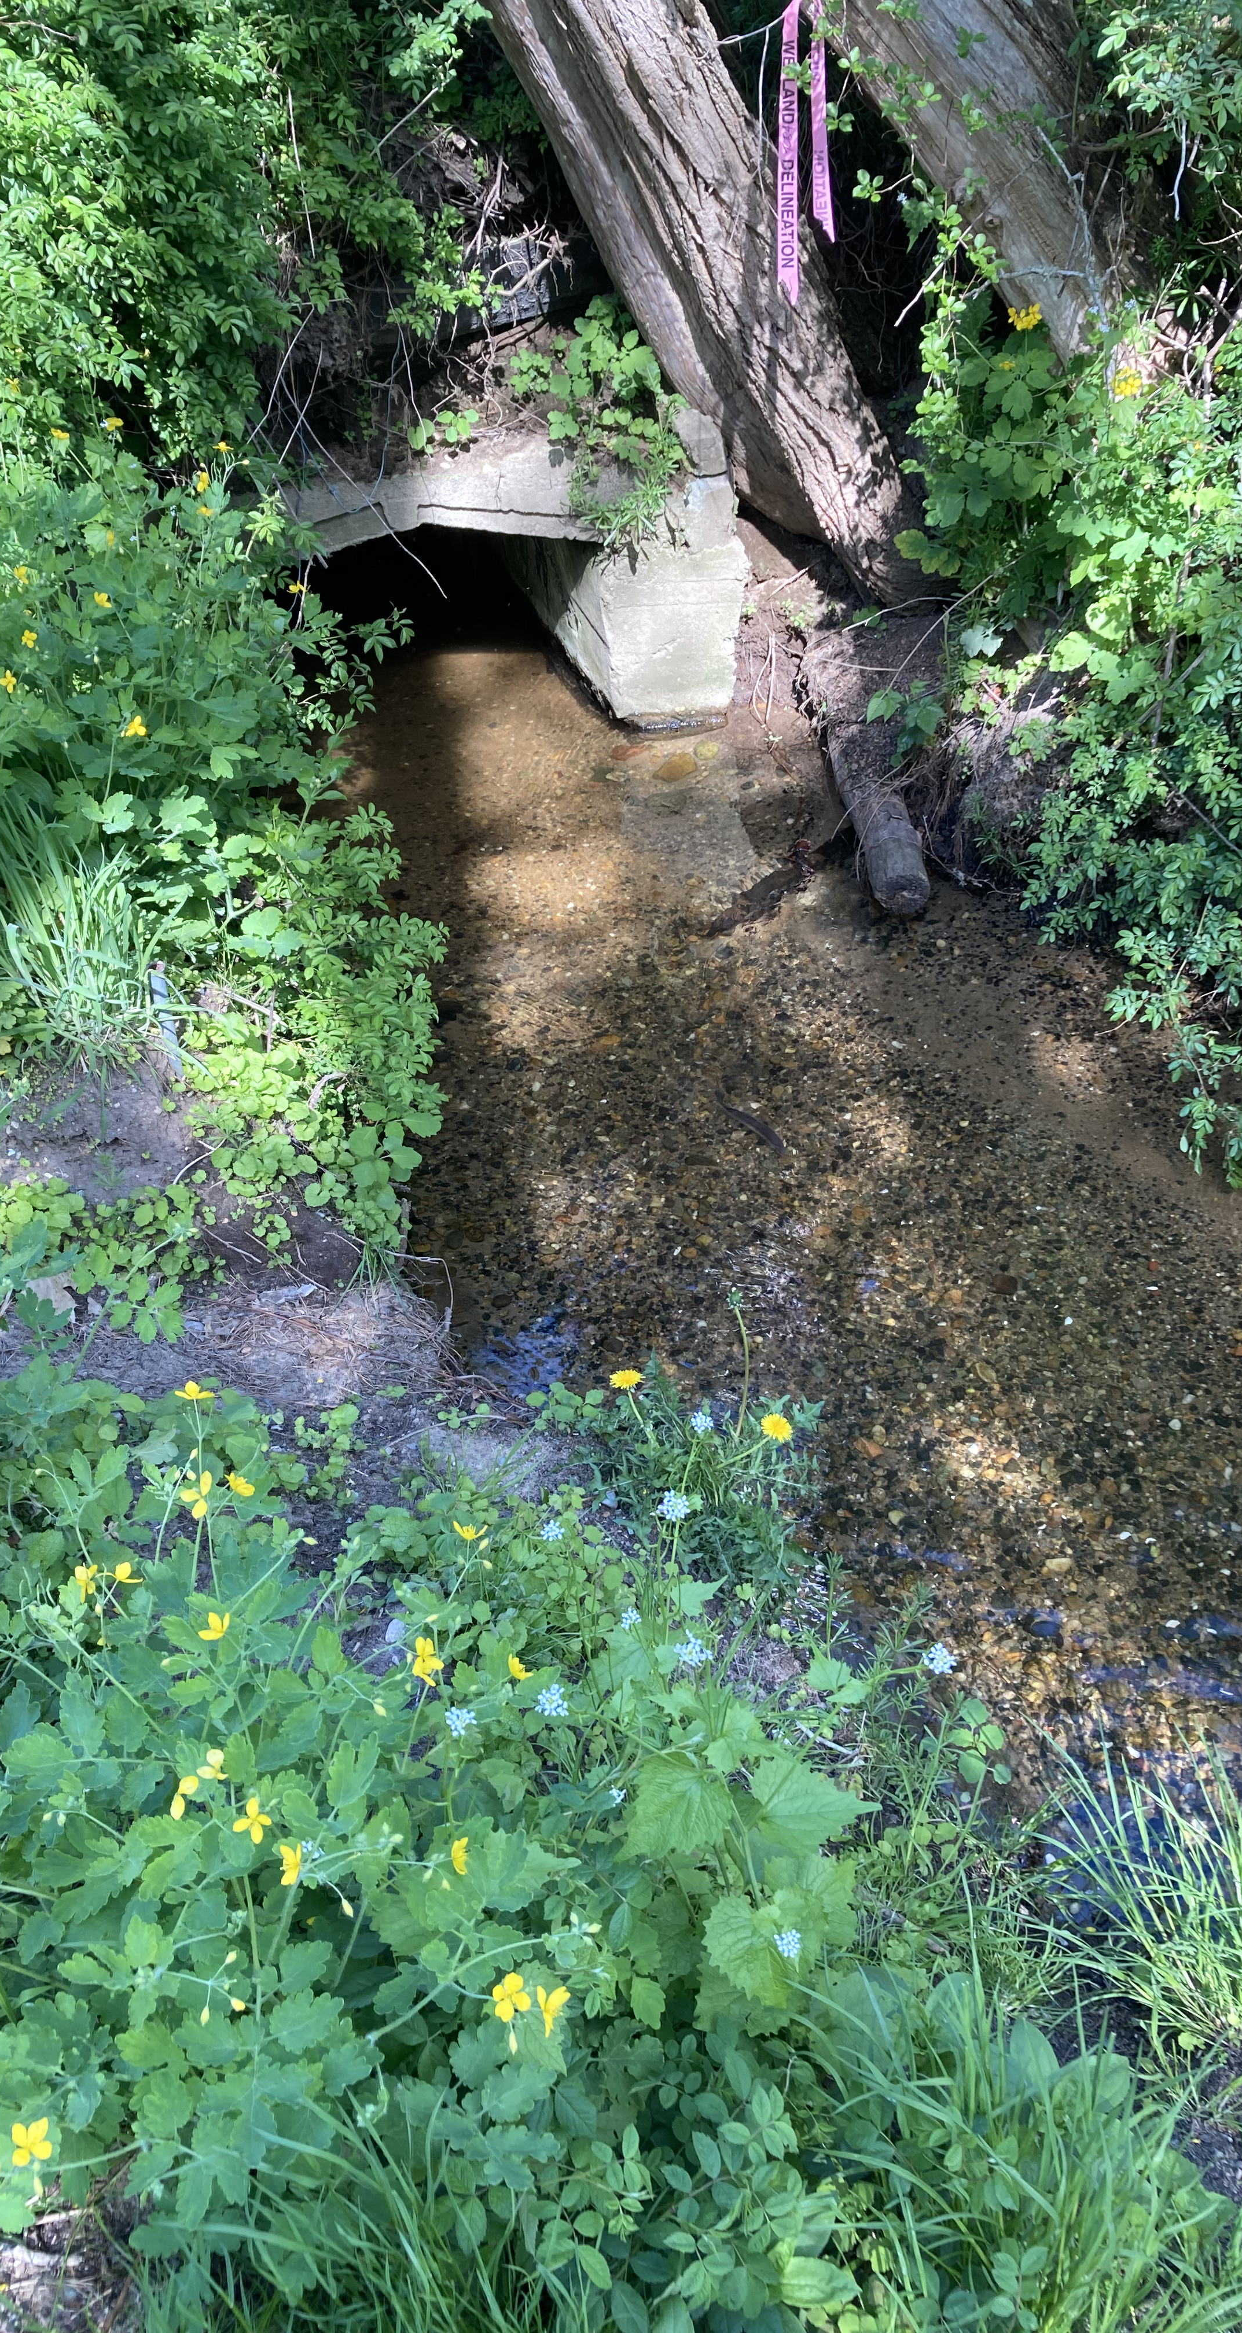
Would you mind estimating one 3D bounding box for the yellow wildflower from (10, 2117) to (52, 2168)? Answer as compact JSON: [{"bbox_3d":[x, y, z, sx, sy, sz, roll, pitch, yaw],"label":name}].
[{"bbox_3d":[-0.319,0.527,1.020,0.024,0.012,0.027,-10,63,-22],"label":"yellow wildflower"}]

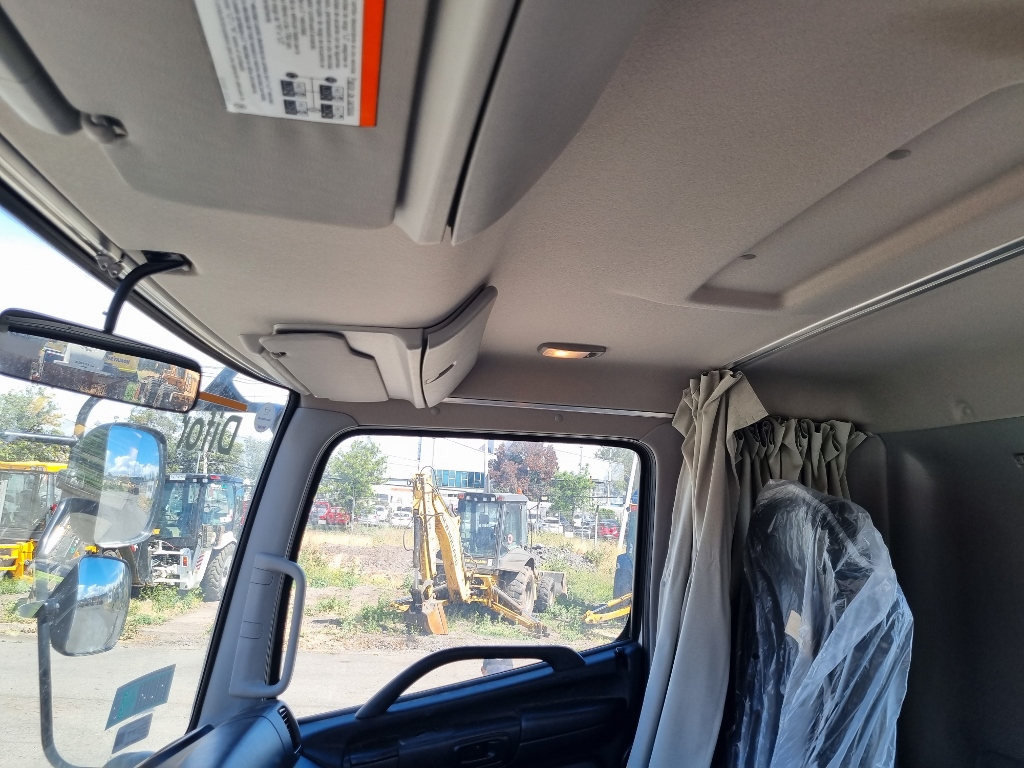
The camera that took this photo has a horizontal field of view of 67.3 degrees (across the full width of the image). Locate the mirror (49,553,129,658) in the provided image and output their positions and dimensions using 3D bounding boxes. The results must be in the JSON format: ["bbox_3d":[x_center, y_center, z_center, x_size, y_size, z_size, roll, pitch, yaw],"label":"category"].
[{"bbox_3d":[-1.071,0.562,1.950,0.095,0.243,0.160,-6,-11,22],"label":"mirror"}]

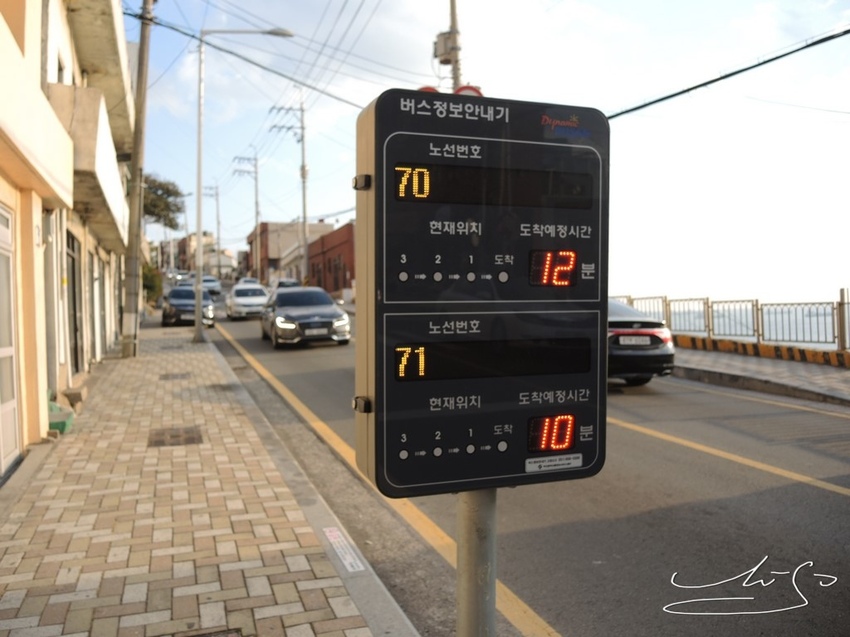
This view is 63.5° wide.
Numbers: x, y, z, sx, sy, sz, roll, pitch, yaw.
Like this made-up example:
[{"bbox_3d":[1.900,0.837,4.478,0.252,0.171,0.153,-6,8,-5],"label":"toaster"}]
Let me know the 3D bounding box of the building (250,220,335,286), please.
[{"bbox_3d":[-17.488,-7.607,88.322,8.600,7.100,14.000,-2,0,-20],"label":"building"}]

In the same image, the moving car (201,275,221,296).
[{"bbox_3d":[-16.820,-2.525,53.390,1.800,1.480,4.500,-2,6,-20],"label":"moving car"}]

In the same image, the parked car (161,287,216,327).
[{"bbox_3d":[-9.071,-0.497,26.289,1.820,1.470,4.700,-2,3,-20],"label":"parked car"}]

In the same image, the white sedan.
[{"bbox_3d":[-8.445,-0.798,32.479,1.830,1.480,4.750,-2,4,-20],"label":"white sedan"}]

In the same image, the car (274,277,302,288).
[{"bbox_3d":[-9.680,-1.984,47.531,1.800,1.580,4.400,-2,5,-20],"label":"car"}]

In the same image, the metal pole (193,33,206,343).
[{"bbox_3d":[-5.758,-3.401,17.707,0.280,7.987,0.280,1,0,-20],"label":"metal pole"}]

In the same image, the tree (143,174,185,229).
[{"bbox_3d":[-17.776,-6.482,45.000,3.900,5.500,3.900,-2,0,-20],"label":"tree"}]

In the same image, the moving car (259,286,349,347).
[{"bbox_3d":[-3.394,-0.070,18.811,1.865,1.470,4.900,-2,3,-20],"label":"moving car"}]

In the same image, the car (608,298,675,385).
[{"bbox_3d":[1.947,0.261,11.572,1.860,1.470,4.900,-2,3,-20],"label":"car"}]

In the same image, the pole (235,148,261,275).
[{"bbox_3d":[-17.303,-10.041,67.000,2.400,12.575,0.450,-2,0,-20],"label":"pole"}]

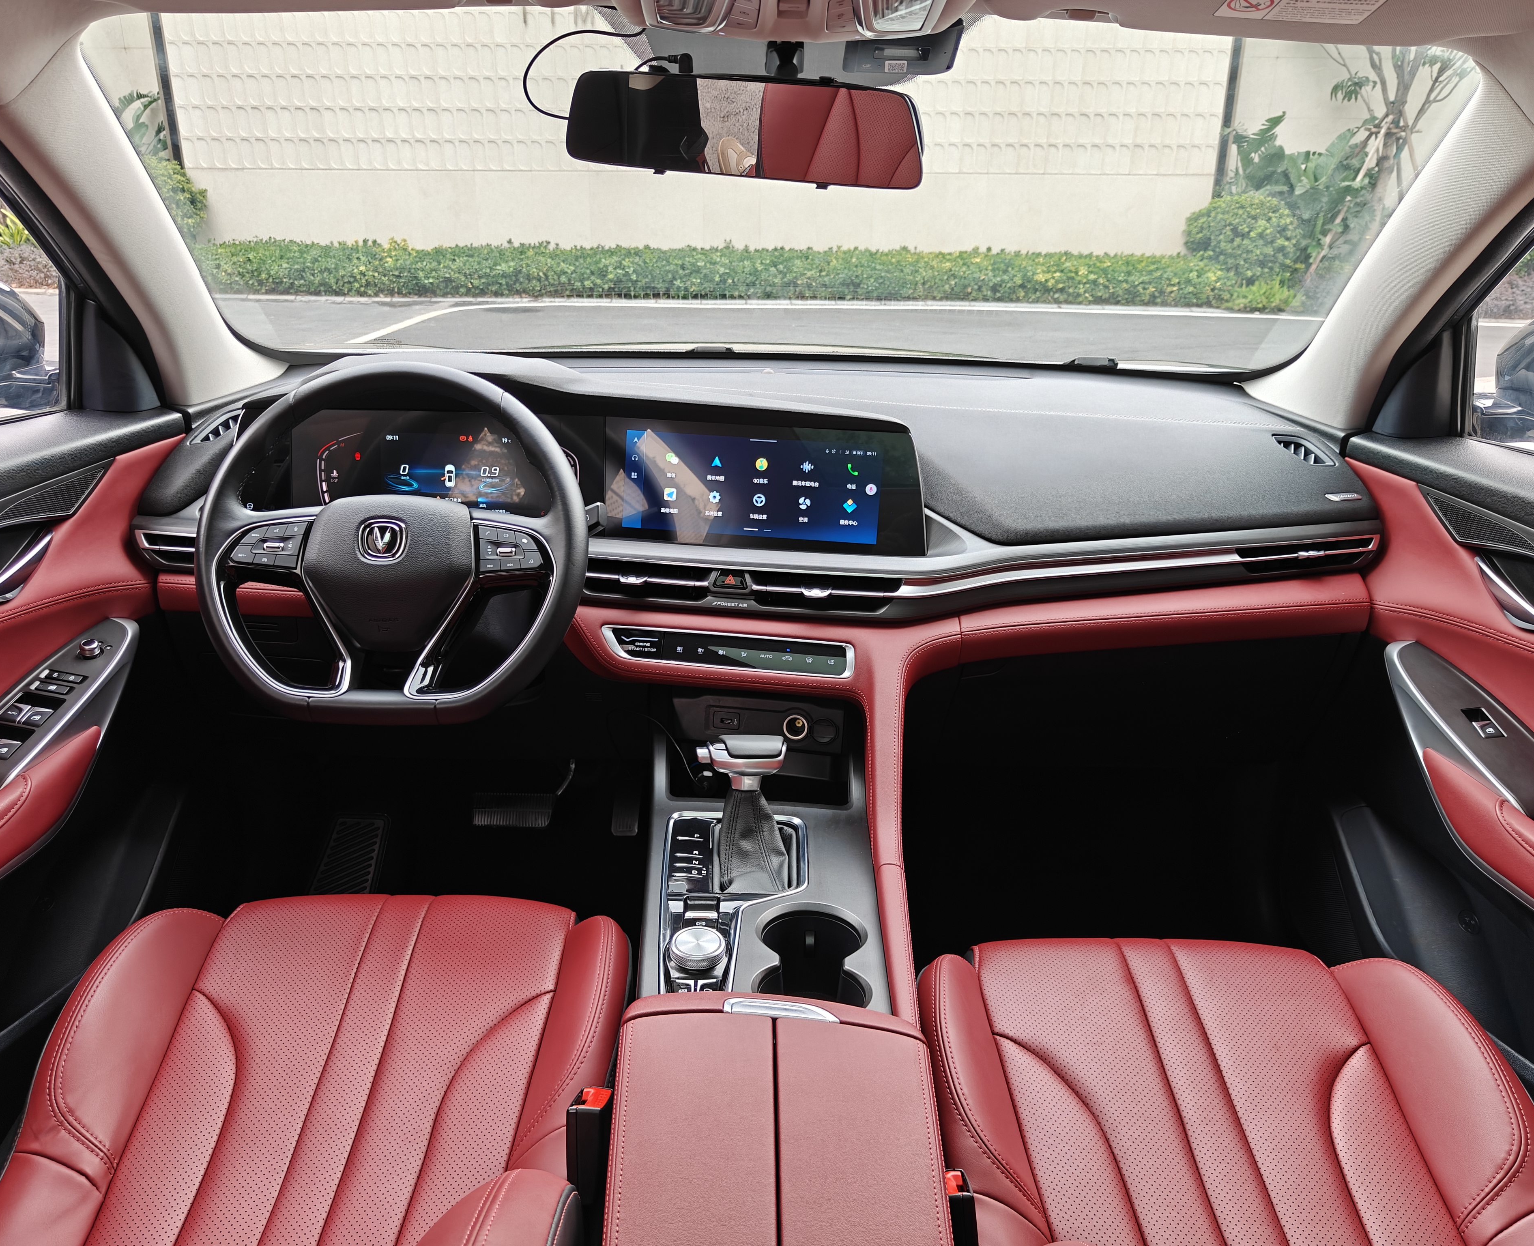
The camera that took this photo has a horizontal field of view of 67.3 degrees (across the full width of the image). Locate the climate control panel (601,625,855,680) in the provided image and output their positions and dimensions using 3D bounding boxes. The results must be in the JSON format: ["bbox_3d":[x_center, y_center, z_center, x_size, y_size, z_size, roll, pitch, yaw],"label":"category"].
[{"bbox_3d":[-0.041,0.031,1.251,0.277,0.037,0.028,5,6,12],"label":"climate control panel"}]

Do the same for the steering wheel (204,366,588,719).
[{"bbox_3d":[-0.356,-0.071,1.121,0.370,0.350,0.105,1,-10,-1],"label":"steering wheel"}]

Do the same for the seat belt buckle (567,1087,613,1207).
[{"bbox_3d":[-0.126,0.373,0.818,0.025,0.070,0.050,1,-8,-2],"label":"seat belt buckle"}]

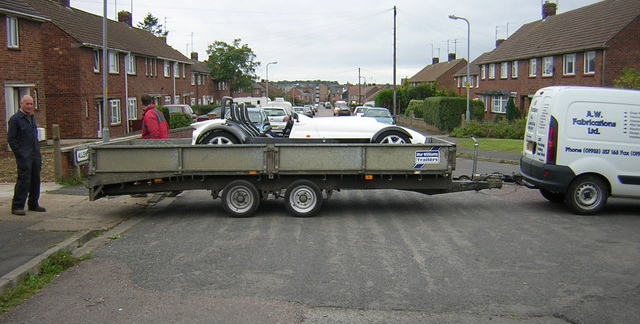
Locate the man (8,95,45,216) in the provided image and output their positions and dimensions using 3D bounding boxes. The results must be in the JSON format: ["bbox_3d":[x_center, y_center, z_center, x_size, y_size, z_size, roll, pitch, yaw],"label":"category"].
[{"bbox_3d":[-4.148,-0.103,9.398,0.330,1.670,0.450,3,7,28],"label":"man"}]

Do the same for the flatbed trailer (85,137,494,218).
[{"bbox_3d":[-0.210,0.138,10.180,6.000,1.050,2.020,0,6,0],"label":"flatbed trailer"}]

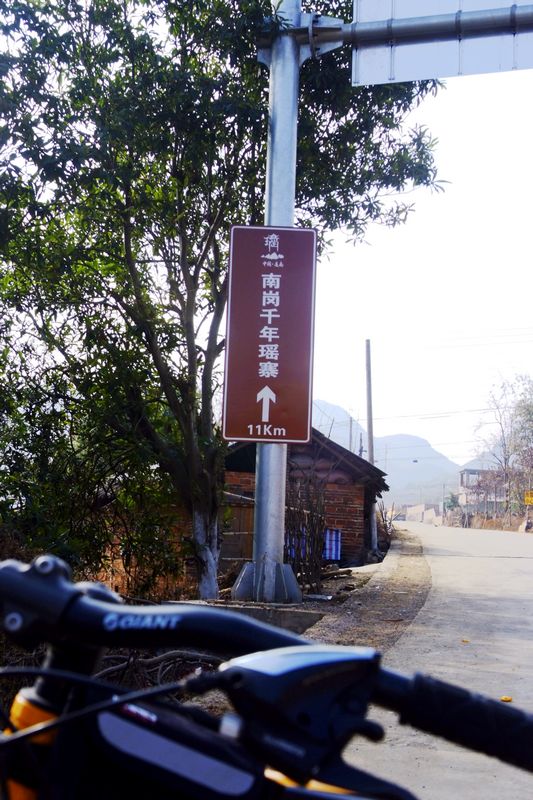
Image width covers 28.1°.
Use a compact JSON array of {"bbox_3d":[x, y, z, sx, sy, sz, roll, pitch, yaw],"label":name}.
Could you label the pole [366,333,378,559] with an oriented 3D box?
[{"bbox_3d":[3.485,1.478,35.411,0.190,7.100,0.190,-2,-7,6],"label":"pole"}]

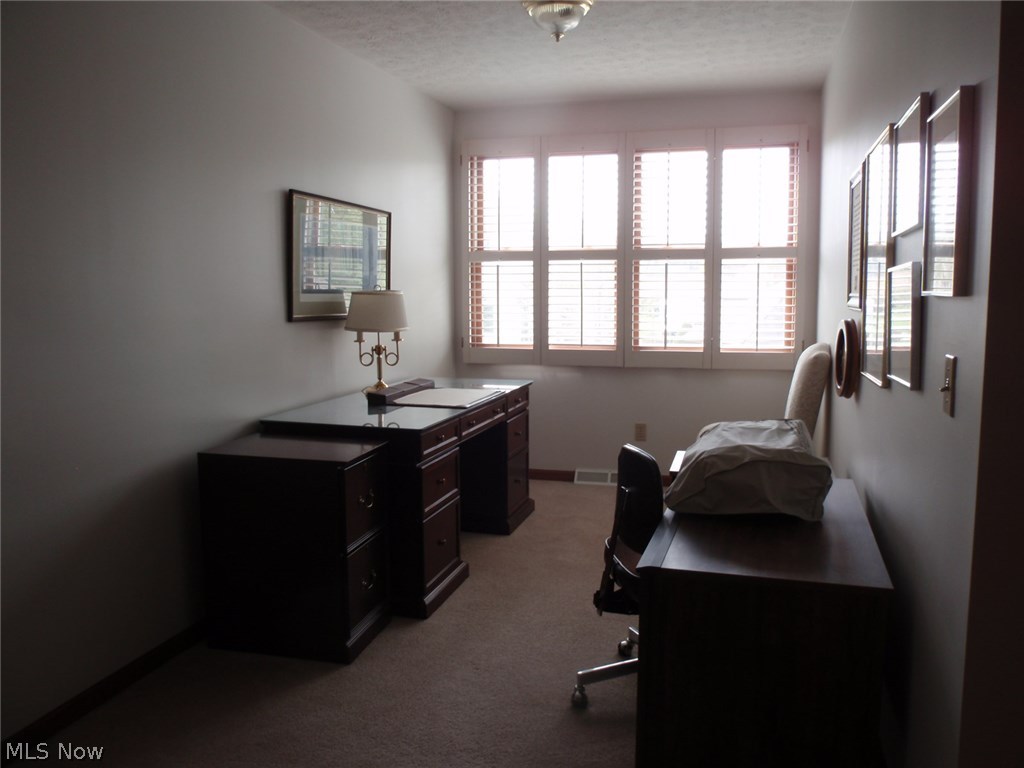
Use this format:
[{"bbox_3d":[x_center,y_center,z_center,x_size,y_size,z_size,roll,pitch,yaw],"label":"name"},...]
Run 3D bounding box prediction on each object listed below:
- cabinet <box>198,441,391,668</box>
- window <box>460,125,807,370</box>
[{"bbox_3d":[-0.798,0.584,3.100,0.570,0.710,0.425,1,6,12],"label":"cabinet"},{"bbox_3d":[0.712,-0.857,5.357,2.190,1.490,0.090,2,6,16],"label":"window"}]

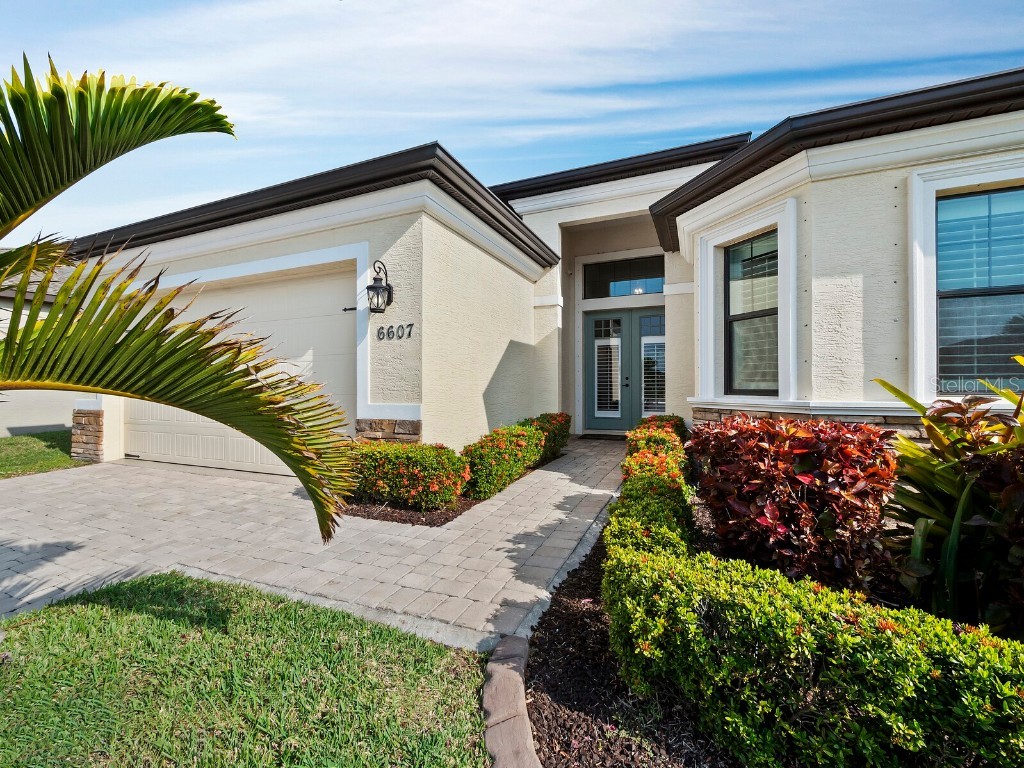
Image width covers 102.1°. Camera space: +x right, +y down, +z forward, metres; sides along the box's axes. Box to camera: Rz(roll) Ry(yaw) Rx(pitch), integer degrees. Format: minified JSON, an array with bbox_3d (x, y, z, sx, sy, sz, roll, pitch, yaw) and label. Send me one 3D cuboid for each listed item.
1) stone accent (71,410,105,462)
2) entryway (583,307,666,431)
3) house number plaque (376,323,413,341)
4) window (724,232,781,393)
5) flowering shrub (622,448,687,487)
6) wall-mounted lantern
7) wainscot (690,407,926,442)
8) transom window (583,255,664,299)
[{"bbox_3d":[-6.529,0.810,6.460,0.930,0.810,0.220,0,0,23],"label":"stone accent"},{"bbox_3d":[2.383,-0.290,8.290,1.850,2.450,0.090,0,0,23],"label":"entryway"},{"bbox_3d":[-1.152,-0.515,4.079,0.440,0.150,0.025,0,0,23],"label":"house number plaque"},{"bbox_3d":[2.351,-0.648,4.010,0.080,1.540,0.670,0,0,-22],"label":"window"},{"bbox_3d":[1.372,0.870,3.981,0.600,0.500,0.750,0,0,23],"label":"flowering shrub"},{"bbox_3d":[-1.268,-0.925,3.998,0.205,0.480,0.250,0,0,23],"label":"wall-mounted lantern"},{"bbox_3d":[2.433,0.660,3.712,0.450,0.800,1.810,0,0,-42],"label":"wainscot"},{"bbox_3d":[2.380,-2.130,8.280,1.900,0.740,0.080,0,0,23],"label":"transom window"}]

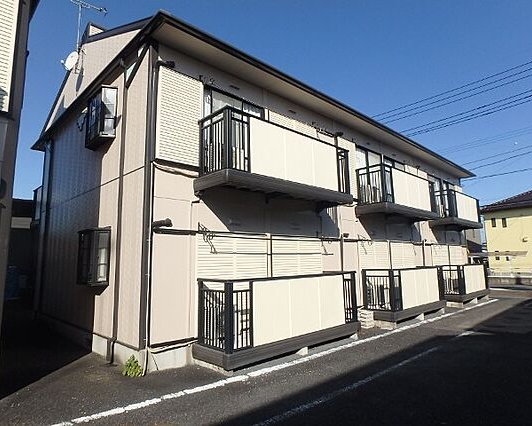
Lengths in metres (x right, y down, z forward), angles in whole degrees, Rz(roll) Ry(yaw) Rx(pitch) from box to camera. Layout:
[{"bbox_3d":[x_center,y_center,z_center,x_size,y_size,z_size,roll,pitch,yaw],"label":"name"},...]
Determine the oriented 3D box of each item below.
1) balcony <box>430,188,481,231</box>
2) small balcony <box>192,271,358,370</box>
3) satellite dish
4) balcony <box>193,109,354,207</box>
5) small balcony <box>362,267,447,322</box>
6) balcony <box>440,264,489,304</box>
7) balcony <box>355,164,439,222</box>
[{"bbox_3d":[7.931,-0.034,14.349,3.636,1.321,0.905,7,-11,-44],"label":"balcony"},{"bbox_3d":[0.434,1.877,6.758,3.667,1.289,0.905,7,-11,-44],"label":"small balcony"},{"bbox_3d":[-4.783,-3.705,8.400,0.470,0.500,0.360,-4,-8,24],"label":"satellite dish"},{"bbox_3d":[0.376,-0.912,7.117,3.667,1.321,0.905,7,-11,-44],"label":"balcony"},{"bbox_3d":[4.297,2.326,10.455,3.606,1.289,0.905,7,-11,-44],"label":"small balcony"},{"bbox_3d":[8.120,2.770,14.115,3.636,1.289,0.905,7,-11,-44],"label":"balcony"},{"bbox_3d":[4.177,-0.470,10.755,3.606,1.321,0.905,7,-11,-44],"label":"balcony"}]

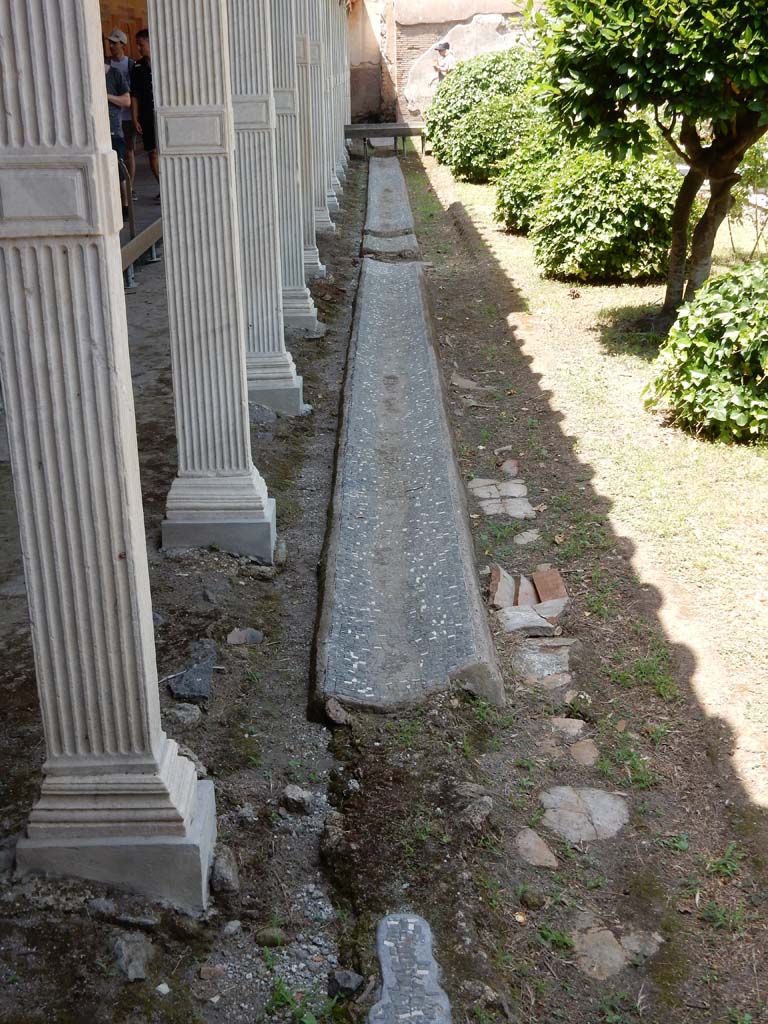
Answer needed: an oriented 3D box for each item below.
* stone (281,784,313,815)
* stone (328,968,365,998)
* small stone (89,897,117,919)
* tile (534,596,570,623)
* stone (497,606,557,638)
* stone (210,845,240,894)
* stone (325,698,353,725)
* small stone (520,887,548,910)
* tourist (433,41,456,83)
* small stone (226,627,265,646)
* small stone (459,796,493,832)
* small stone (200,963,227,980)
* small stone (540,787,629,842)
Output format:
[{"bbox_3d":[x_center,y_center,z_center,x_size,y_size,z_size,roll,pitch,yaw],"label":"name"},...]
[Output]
[{"bbox_3d":[-0.187,0.614,2.717,0.066,0.043,0.050,2,20,9],"label":"stone"},{"bbox_3d":[-0.065,0.821,2.214,0.060,0.036,0.042,4,20,14],"label":"stone"},{"bbox_3d":[-0.519,0.731,2.352,0.050,0.023,0.033,-1,19,0],"label":"small stone"},{"bbox_3d":[0.482,0.279,3.662,0.095,0.036,0.125,1,19,5],"label":"tile"},{"bbox_3d":[0.403,0.306,3.582,0.140,0.040,0.140,-1,19,0],"label":"stone"},{"bbox_3d":[-0.307,0.688,2.467,0.055,0.050,0.095,-2,19,-4],"label":"stone"},{"bbox_3d":[-0.108,0.475,3.028,0.055,0.042,0.055,10,22,28],"label":"stone"},{"bbox_3d":[0.289,0.752,2.458,0.046,0.027,0.038,-1,19,0],"label":"small stone"},{"bbox_3d":[1.260,-9.050,27.000,0.480,1.700,0.500,-7,21,-17],"label":"tourist"},{"bbox_3d":[-0.376,0.336,3.458,0.100,0.032,0.060,-1,19,0],"label":"small stone"},{"bbox_3d":[0.197,0.646,2.735,0.062,0.045,0.085,4,20,14],"label":"small stone"},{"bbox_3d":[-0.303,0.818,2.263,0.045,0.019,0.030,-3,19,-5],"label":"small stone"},{"bbox_3d":[0.423,0.638,2.690,0.180,0.040,0.190,-1,20,0],"label":"small stone"}]

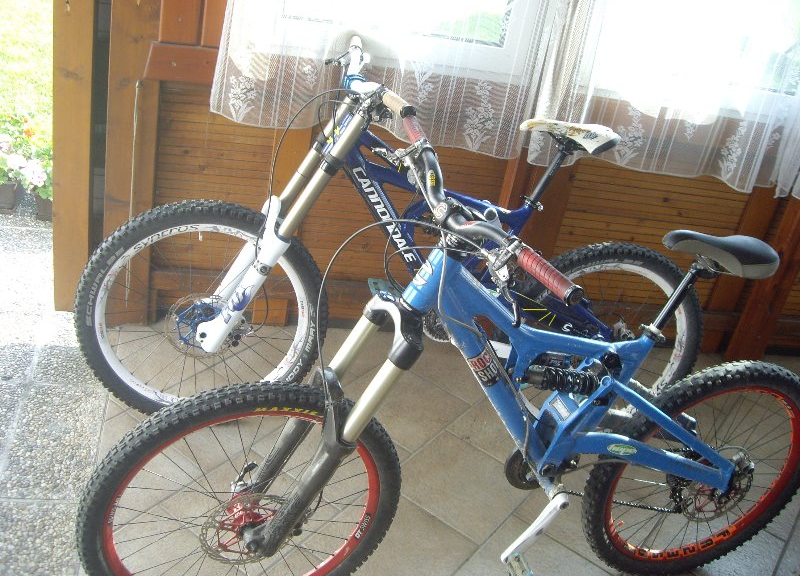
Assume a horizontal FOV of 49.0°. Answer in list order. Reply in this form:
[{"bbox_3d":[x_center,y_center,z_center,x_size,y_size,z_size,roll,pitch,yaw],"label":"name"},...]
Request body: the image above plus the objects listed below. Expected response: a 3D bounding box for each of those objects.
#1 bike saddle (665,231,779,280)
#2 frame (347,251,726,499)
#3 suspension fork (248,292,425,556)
[{"bbox_3d":[0.673,-0.080,1.853,0.285,0.085,0.145,0,30,-20],"label":"bike saddle"},{"bbox_3d":[0.400,0.201,1.928,0.940,0.650,0.180,0,30,-20],"label":"frame"},{"bbox_3d":[-0.149,0.268,1.771,0.130,0.610,0.190,23,20,-34],"label":"suspension fork"}]

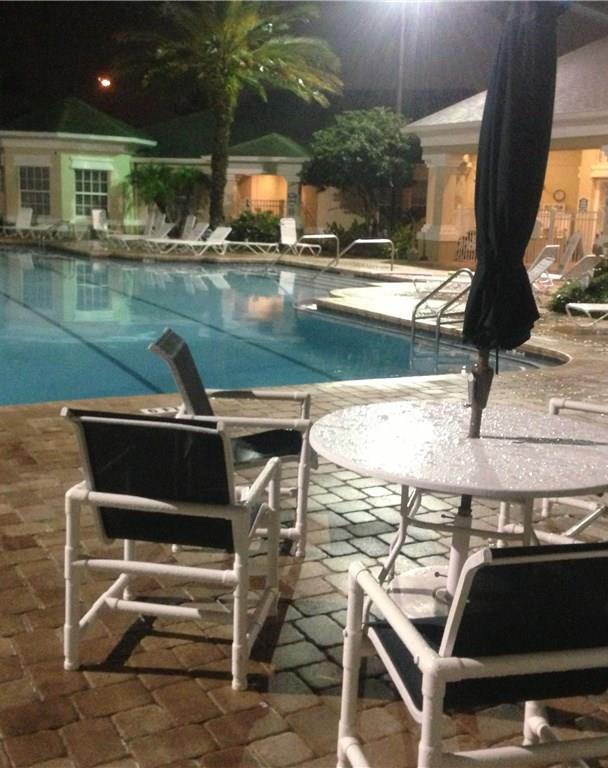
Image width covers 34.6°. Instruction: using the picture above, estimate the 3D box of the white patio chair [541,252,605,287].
[{"bbox_3d":[4.879,-2.079,18.177,0.650,0.740,1.750,-4,12,-29],"label":"white patio chair"}]

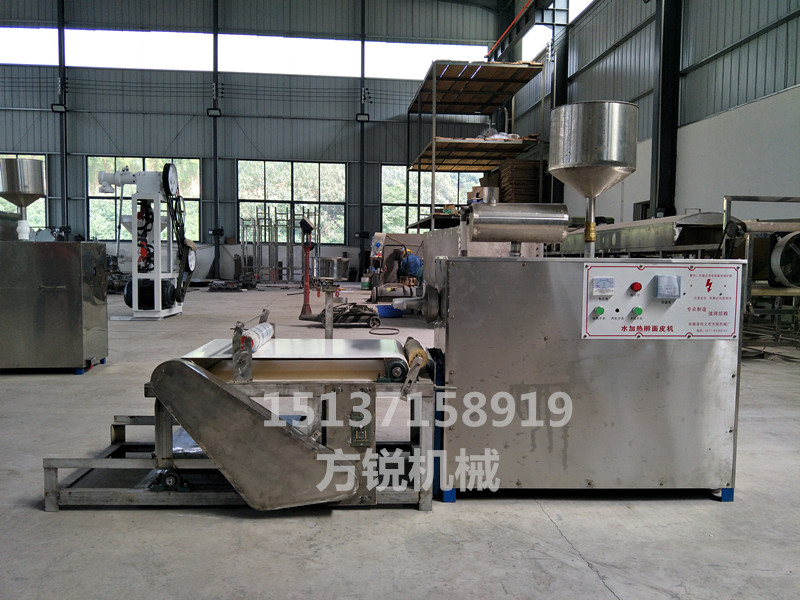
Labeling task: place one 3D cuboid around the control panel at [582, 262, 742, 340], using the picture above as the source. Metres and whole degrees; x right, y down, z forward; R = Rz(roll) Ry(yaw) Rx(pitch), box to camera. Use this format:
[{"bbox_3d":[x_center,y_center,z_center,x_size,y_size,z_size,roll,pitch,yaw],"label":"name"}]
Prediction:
[{"bbox_3d":[0.826,0.007,1.740,0.502,0.237,0.030,0,4,-3],"label":"control panel"}]

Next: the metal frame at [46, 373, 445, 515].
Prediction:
[{"bbox_3d":[-0.485,0.419,1.897,1.153,0.400,0.490,1,4,-2],"label":"metal frame"}]

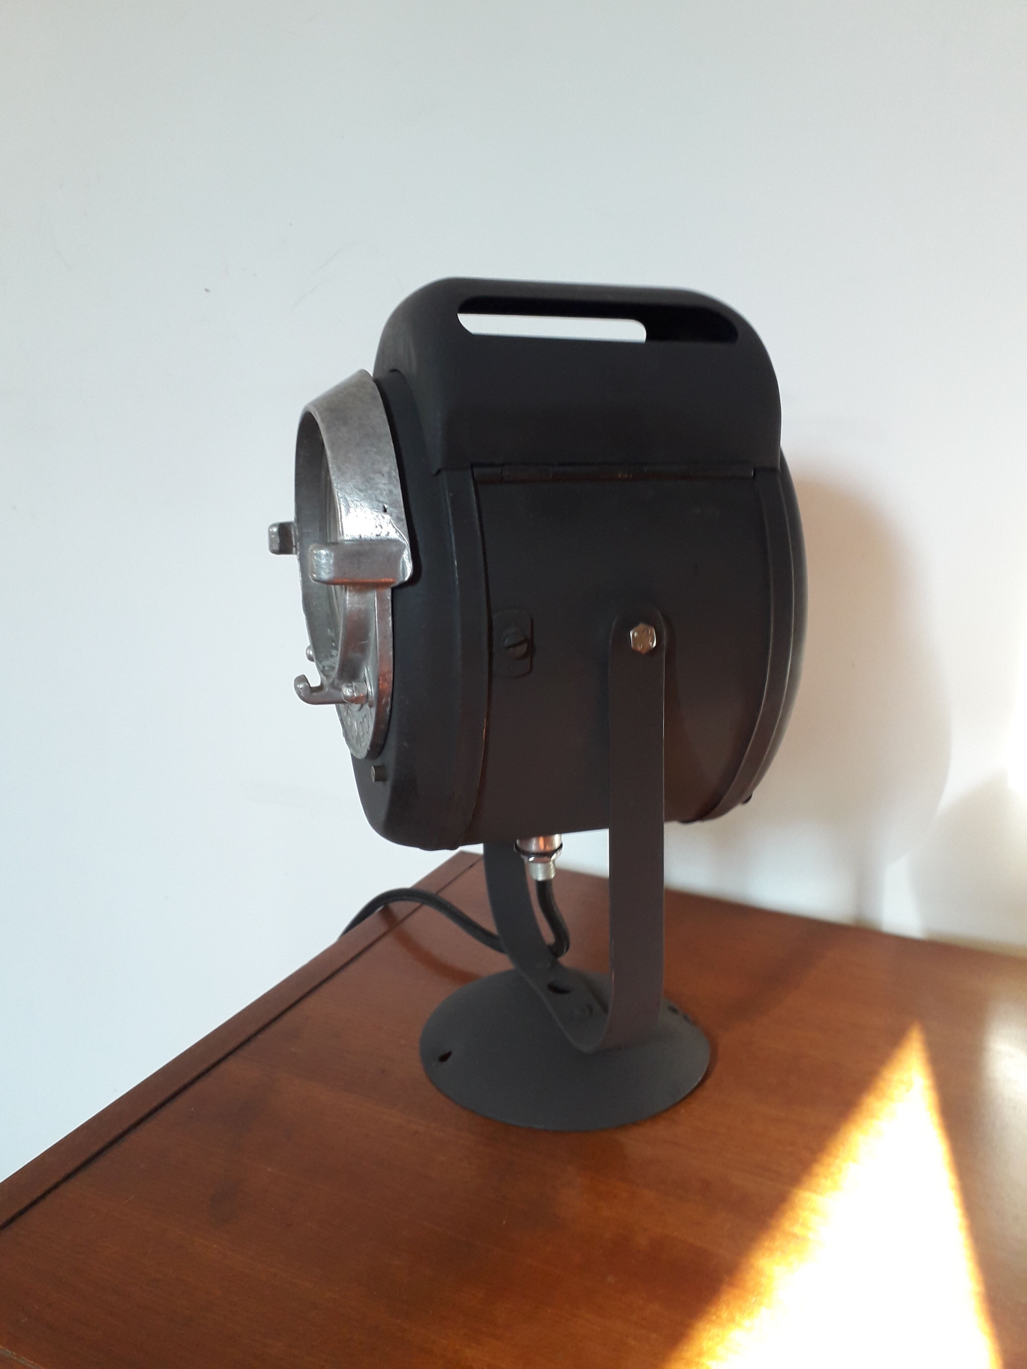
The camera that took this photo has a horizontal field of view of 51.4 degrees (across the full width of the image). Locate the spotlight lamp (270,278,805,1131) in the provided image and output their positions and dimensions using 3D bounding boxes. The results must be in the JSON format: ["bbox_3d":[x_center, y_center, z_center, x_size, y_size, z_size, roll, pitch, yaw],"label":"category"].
[{"bbox_3d":[0.007,0.005,0.564,0.245,0.415,0.259,-4,14,-19],"label":"spotlight lamp"}]

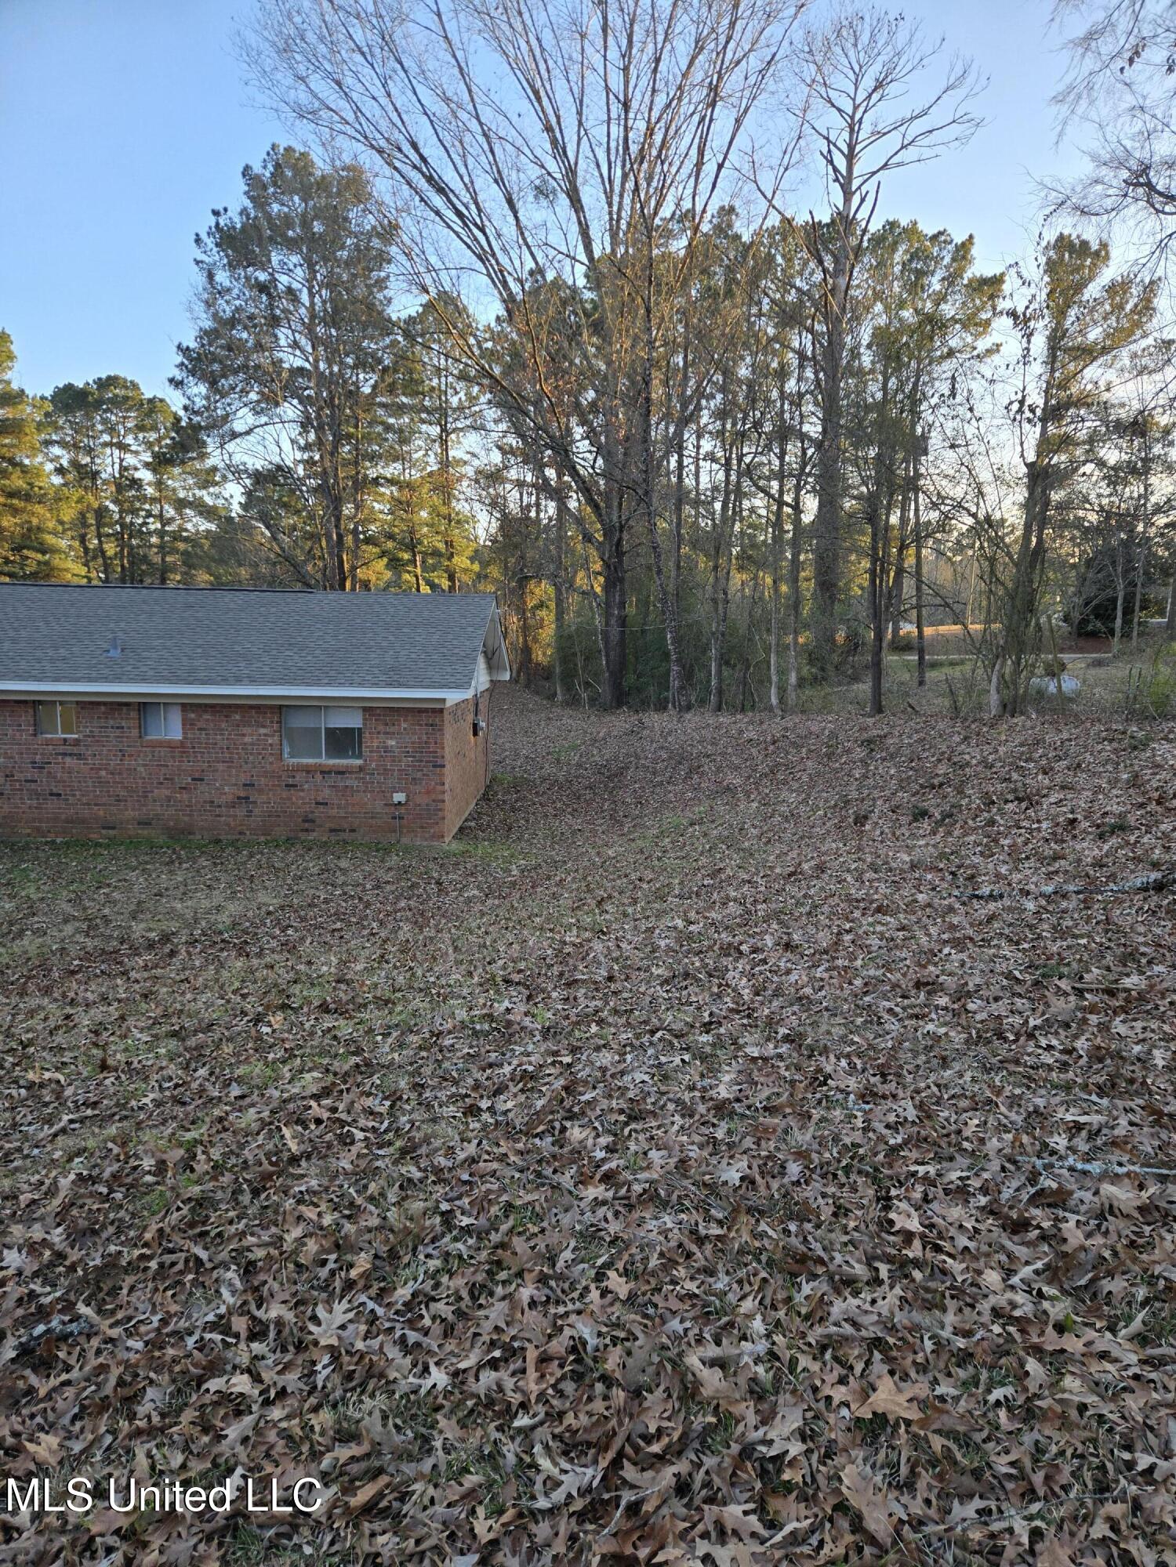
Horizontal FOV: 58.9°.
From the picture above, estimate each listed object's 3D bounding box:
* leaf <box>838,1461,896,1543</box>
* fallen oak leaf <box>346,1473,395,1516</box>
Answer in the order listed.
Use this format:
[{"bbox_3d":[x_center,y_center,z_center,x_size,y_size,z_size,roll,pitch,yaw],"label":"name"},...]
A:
[{"bbox_3d":[0.531,1.368,1.980,0.100,0.022,0.170,-1,13,-6],"label":"leaf"},{"bbox_3d":[-0.416,1.366,2.000,0.048,0.020,0.105,9,14,37],"label":"fallen oak leaf"}]

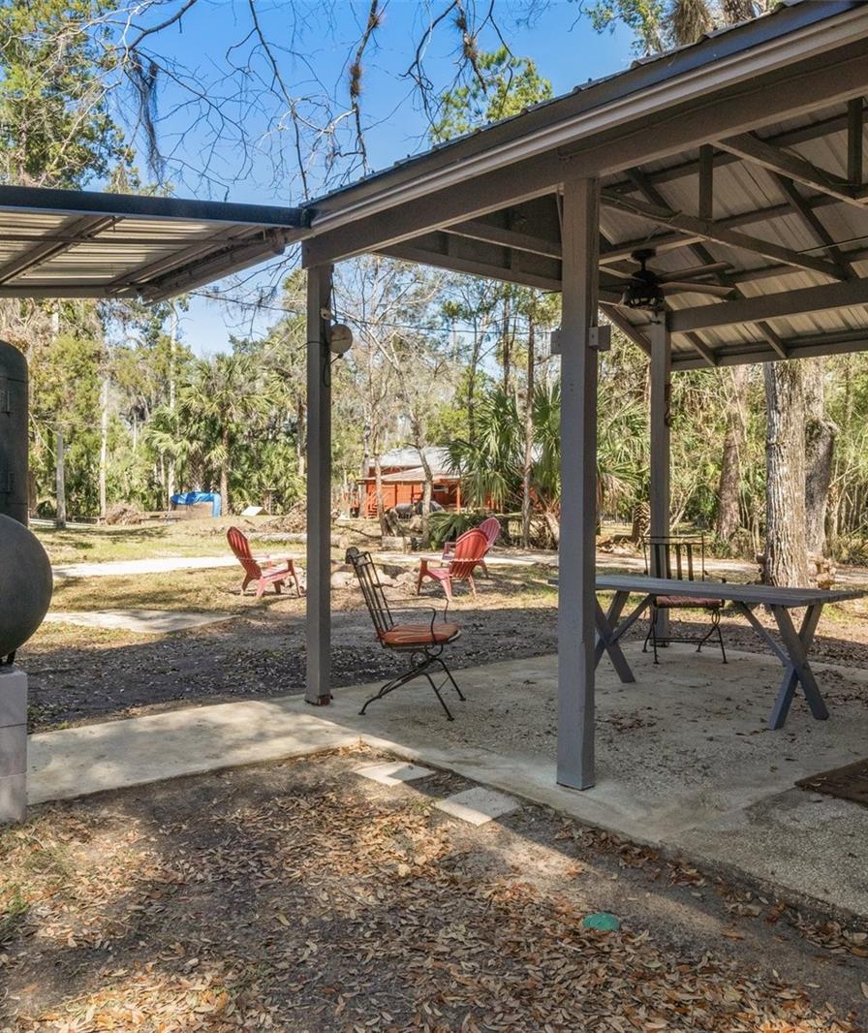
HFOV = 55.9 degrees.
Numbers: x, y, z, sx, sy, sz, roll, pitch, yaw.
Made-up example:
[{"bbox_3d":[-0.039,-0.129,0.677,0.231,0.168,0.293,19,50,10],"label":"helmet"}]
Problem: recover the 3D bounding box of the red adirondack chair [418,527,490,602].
[{"bbox_3d":[0.259,0.610,10.300,0.860,0.930,0.750,1,2,44],"label":"red adirondack chair"}]

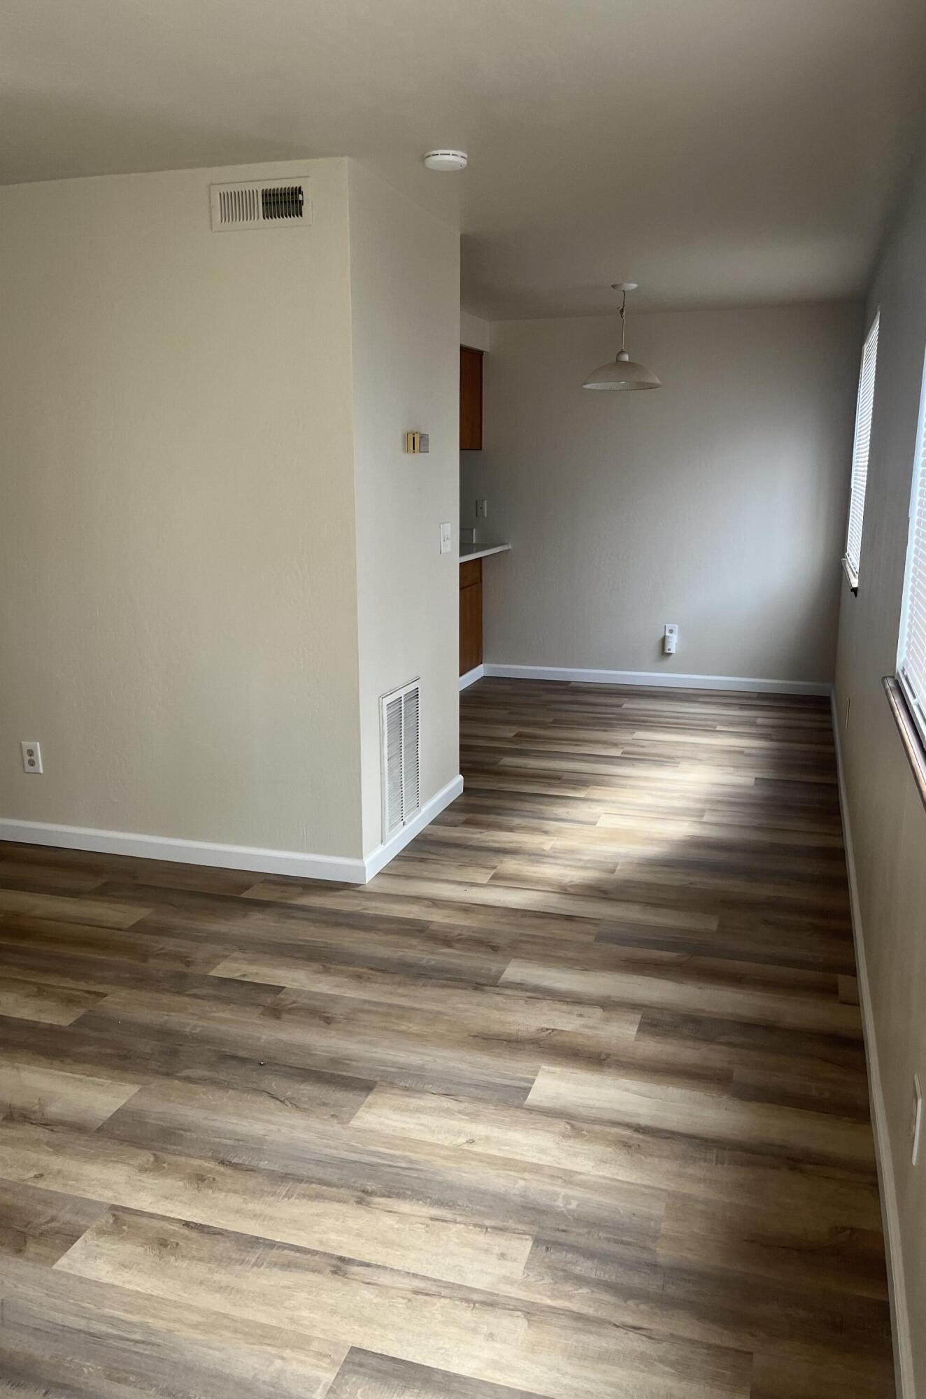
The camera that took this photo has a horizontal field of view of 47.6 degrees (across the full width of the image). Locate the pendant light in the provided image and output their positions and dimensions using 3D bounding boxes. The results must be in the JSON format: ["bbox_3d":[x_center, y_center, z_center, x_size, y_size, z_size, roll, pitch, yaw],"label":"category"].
[{"bbox_3d":[0.843,-1.903,5.516,0.415,0.505,0.415,4,13,17],"label":"pendant light"}]

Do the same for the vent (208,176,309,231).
[{"bbox_3d":[-0.630,-1.535,3.259,0.343,0.140,0.016,4,13,17],"label":"vent"}]

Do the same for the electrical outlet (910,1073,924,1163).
[{"bbox_3d":[0.750,0.699,1.752,0.012,0.121,0.077,4,13,17],"label":"electrical outlet"}]

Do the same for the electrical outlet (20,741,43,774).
[{"bbox_3d":[-1.632,0.223,3.970,0.077,0.120,0.012,4,13,17],"label":"electrical outlet"}]

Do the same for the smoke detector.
[{"bbox_3d":[-0.049,-1.607,3.128,0.131,0.037,0.131,0,13,0],"label":"smoke detector"}]

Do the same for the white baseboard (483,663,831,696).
[{"bbox_3d":[1.236,-0.134,6.920,2.285,0.088,0.016,4,13,17],"label":"white baseboard"}]

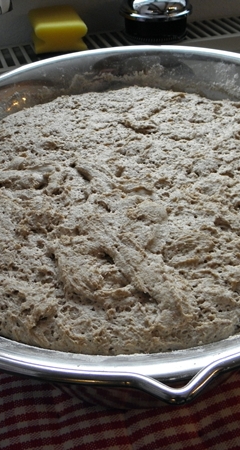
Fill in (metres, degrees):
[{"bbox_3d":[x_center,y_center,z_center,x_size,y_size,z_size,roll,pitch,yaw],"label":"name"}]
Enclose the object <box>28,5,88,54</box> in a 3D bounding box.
[{"bbox_3d":[-0.090,-0.280,0.702,0.072,0.046,0.089,-11,41,-10],"label":"object"}]

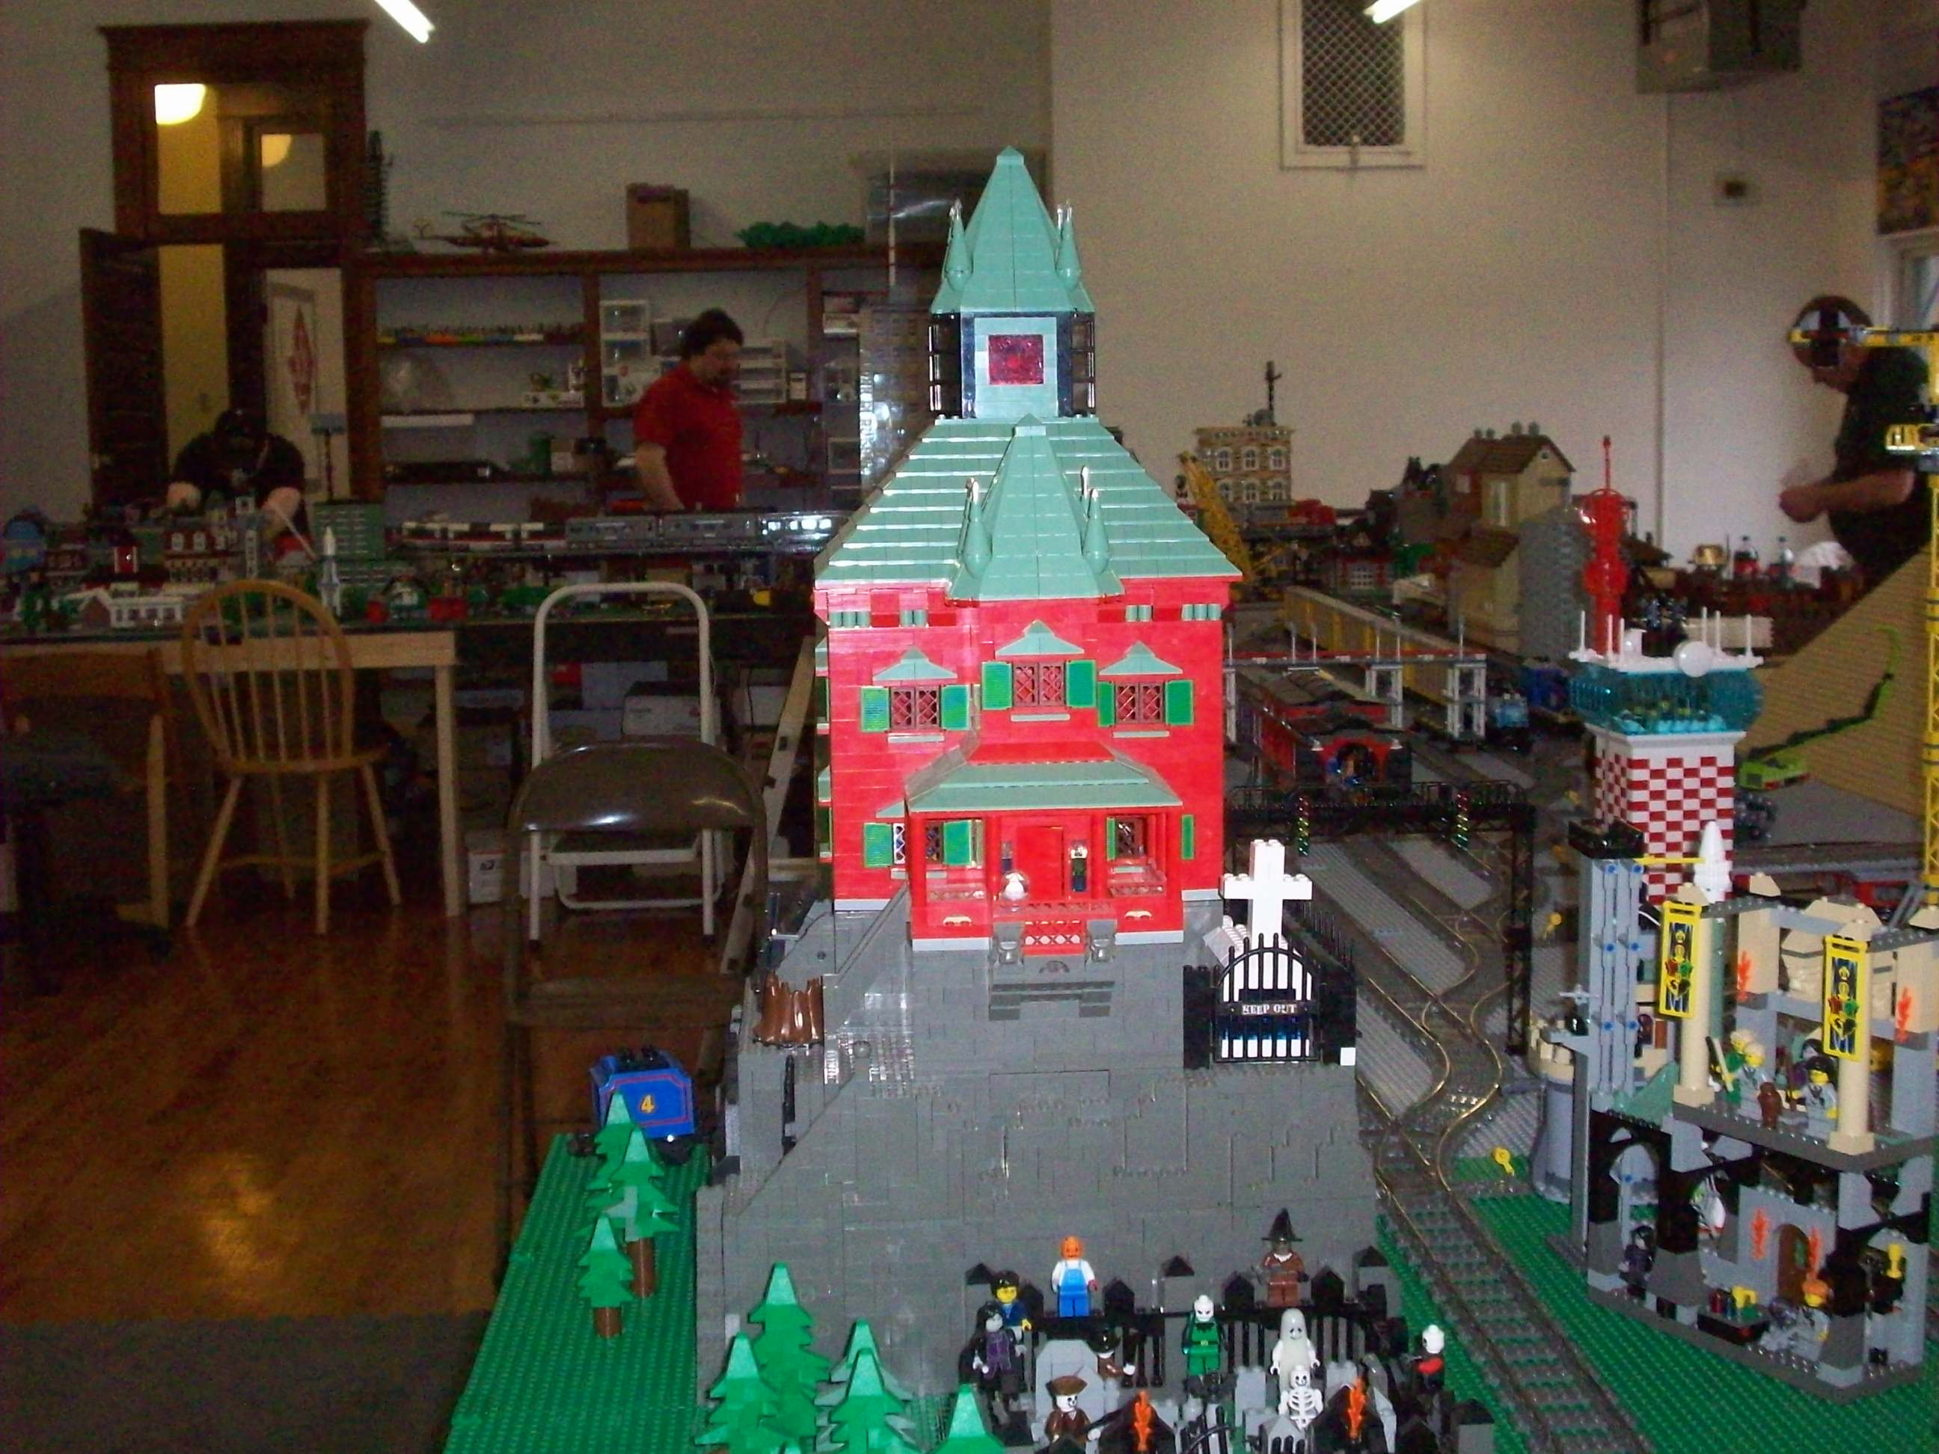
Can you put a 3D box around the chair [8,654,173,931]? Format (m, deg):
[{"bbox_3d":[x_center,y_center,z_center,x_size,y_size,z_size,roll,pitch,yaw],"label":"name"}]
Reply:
[{"bbox_3d":[-2.418,0.142,7.056,0.470,0.770,0.490,-2,8,-8],"label":"chair"}]

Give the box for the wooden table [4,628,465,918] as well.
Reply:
[{"bbox_3d":[-2.267,0.101,7.194,1.700,0.760,0.850,-2,7,-9],"label":"wooden table"}]

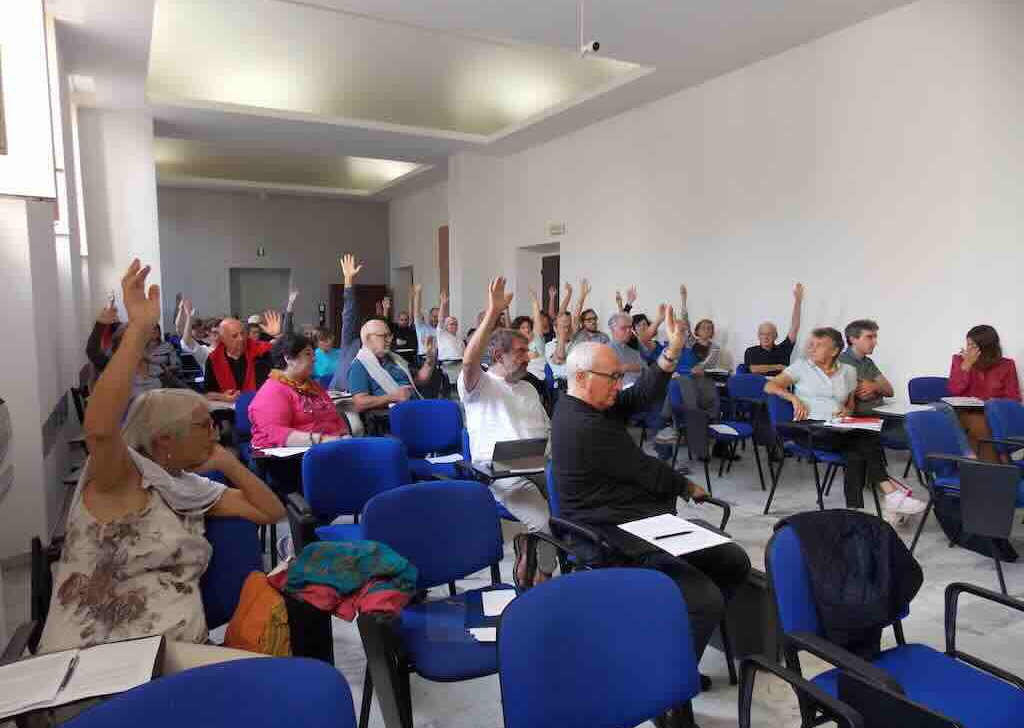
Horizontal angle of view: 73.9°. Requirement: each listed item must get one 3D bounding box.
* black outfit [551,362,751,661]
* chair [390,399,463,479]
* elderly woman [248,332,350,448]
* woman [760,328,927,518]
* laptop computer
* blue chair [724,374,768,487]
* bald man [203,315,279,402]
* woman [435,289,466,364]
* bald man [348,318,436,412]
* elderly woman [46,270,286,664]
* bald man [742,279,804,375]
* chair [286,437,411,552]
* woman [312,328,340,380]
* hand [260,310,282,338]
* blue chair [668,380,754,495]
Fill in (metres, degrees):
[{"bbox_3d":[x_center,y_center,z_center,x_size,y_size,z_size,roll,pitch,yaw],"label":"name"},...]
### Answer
[{"bbox_3d":[0.425,0.566,2.316,0.720,1.100,0.560,4,7,42],"label":"black outfit"},{"bbox_3d":[-0.415,0.643,3.930,0.560,0.810,0.570,-3,6,-26],"label":"chair"},{"bbox_3d":[-0.986,0.485,3.442,0.560,1.230,0.780,-5,7,-42],"label":"elderly woman"},{"bbox_3d":[2.146,0.396,4.460,0.740,1.240,0.720,-2,6,-17],"label":"woman"},{"bbox_3d":[0.033,0.397,2.950,0.255,0.150,0.180,-3,6,-24],"label":"laptop computer"},{"bbox_3d":[2.143,0.499,5.595,0.570,0.810,0.580,-3,6,-26],"label":"blue chair"},{"bbox_3d":[-2.004,0.325,5.165,0.620,1.330,0.760,-4,6,-27],"label":"bald man"},{"bbox_3d":[-0.731,-0.130,8.376,0.520,1.500,0.680,-3,6,-22],"label":"woman"},{"bbox_3d":[-0.859,0.343,4.917,0.620,1.320,0.760,-5,7,-38],"label":"bald man"},{"bbox_3d":[-0.846,0.511,1.757,0.660,1.500,0.780,-3,6,-28],"label":"elderly woman"},{"bbox_3d":[2.394,0.049,6.300,0.580,1.560,0.740,0,6,5],"label":"bald man"},{"bbox_3d":[-0.622,0.775,3.129,0.590,0.810,0.580,-4,6,-27],"label":"chair"},{"bbox_3d":[-1.718,0.245,6.402,0.480,1.150,0.700,-4,7,-32],"label":"woman"},{"bbox_3d":[-1.485,-0.250,4.200,0.125,0.170,0.070,-3,6,-25],"label":"hand"},{"bbox_3d":[1.564,0.538,5.273,0.570,0.810,0.580,-3,6,-24],"label":"blue chair"}]

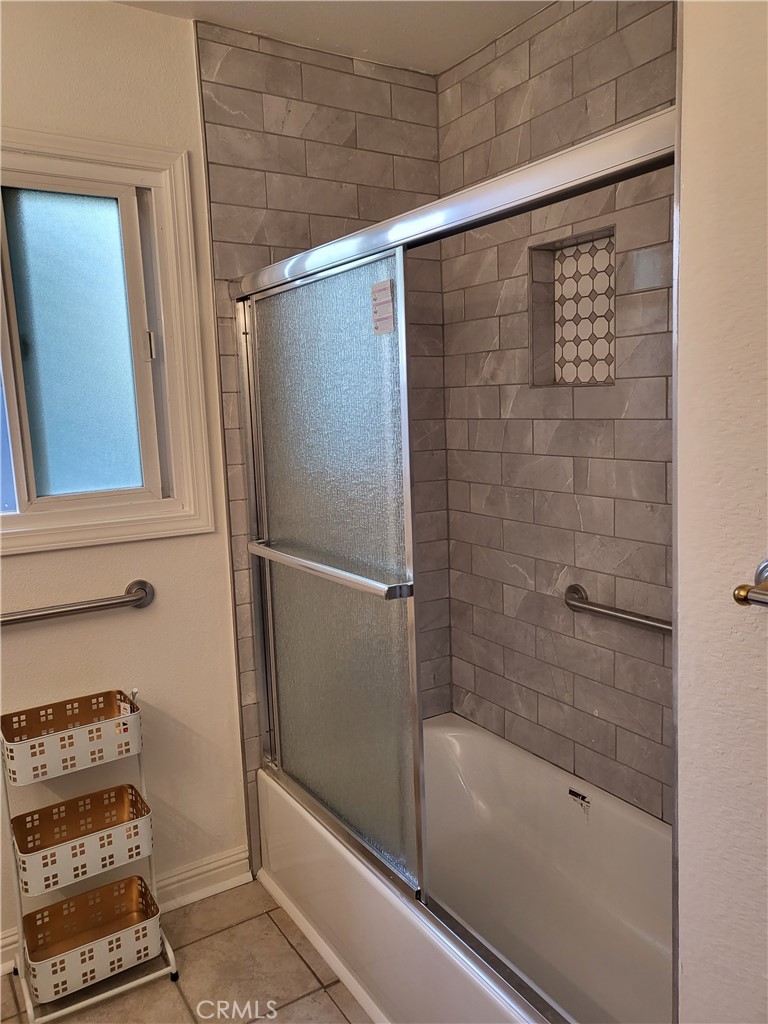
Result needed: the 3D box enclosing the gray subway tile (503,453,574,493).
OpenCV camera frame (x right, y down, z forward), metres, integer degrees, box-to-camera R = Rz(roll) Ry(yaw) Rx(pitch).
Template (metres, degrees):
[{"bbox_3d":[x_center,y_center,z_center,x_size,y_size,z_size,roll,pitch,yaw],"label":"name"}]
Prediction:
[{"bbox_3d":[0.457,-0.117,2.296,0.009,0.101,0.304,-7,9,-32],"label":"gray subway tile"}]

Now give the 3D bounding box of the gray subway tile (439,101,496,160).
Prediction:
[{"bbox_3d":[0.258,-1.169,2.366,0.010,0.100,0.275,-7,9,-32],"label":"gray subway tile"}]

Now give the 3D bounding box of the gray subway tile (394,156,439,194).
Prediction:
[{"bbox_3d":[0.103,-1.065,2.437,0.175,0.101,0.009,-7,9,-32],"label":"gray subway tile"}]

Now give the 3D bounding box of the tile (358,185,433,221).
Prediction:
[{"bbox_3d":[0.051,-0.961,2.429,0.303,0.100,0.010,-7,9,-32],"label":"tile"}]

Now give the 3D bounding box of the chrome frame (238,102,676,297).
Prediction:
[{"bbox_3d":[0.011,-0.551,1.539,0.068,0.062,1.484,-7,10,-33],"label":"chrome frame"}]

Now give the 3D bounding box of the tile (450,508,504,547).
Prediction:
[{"bbox_3d":[0.300,0.060,2.525,0.009,0.101,0.275,-7,9,-32],"label":"tile"}]

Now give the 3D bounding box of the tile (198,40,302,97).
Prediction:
[{"bbox_3d":[-0.364,-1.218,2.134,0.301,0.100,0.010,-7,9,-32],"label":"tile"}]

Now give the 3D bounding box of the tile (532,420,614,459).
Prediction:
[{"bbox_3d":[0.532,-0.206,2.158,0.009,0.101,0.304,-7,9,-32],"label":"tile"}]

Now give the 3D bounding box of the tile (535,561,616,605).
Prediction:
[{"bbox_3d":[0.547,0.209,2.216,0.009,0.101,0.304,-7,9,-32],"label":"tile"}]

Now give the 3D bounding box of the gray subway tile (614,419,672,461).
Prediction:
[{"bbox_3d":[0.685,-0.173,1.866,0.009,0.101,0.299,-7,9,-32],"label":"gray subway tile"}]

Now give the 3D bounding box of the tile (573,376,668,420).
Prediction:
[{"bbox_3d":[0.603,-0.289,1.972,0.009,0.101,0.299,-7,9,-32],"label":"tile"}]

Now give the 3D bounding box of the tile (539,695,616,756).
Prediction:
[{"bbox_3d":[0.563,0.624,2.275,0.009,0.101,0.304,-7,9,-32],"label":"tile"}]

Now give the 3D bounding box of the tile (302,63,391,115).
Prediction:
[{"bbox_3d":[-0.109,-1.266,2.324,0.304,0.101,0.009,-7,9,-32],"label":"tile"}]

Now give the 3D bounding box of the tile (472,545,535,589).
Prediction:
[{"bbox_3d":[0.376,0.175,2.432,0.010,0.100,0.301,-7,9,-31],"label":"tile"}]

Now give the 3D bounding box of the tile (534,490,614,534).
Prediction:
[{"bbox_3d":[0.533,0.000,2.158,0.010,0.100,0.301,-7,9,-32],"label":"tile"}]

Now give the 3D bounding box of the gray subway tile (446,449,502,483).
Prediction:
[{"bbox_3d":[0.294,-0.144,2.501,0.010,0.100,0.278,-7,9,-31],"label":"gray subway tile"}]

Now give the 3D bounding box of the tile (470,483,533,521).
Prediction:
[{"bbox_3d":[0.367,-0.029,2.400,0.009,0.101,0.299,-7,9,-32],"label":"tile"}]

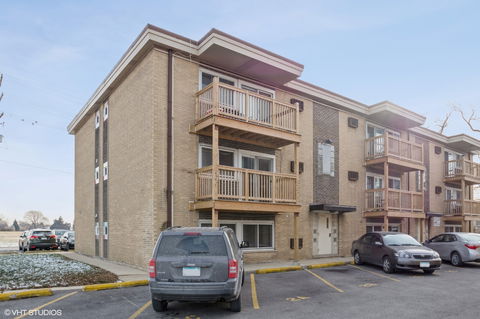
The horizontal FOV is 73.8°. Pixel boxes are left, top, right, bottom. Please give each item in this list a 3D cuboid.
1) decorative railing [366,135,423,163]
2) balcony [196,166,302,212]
[{"bbox_3d":[8.816,-0.473,18.291,3.850,1.180,1.300,6,-10,-36],"label":"decorative railing"},{"bbox_3d":[0.342,1.199,11.998,3.950,1.400,1.400,6,-10,-36],"label":"balcony"}]

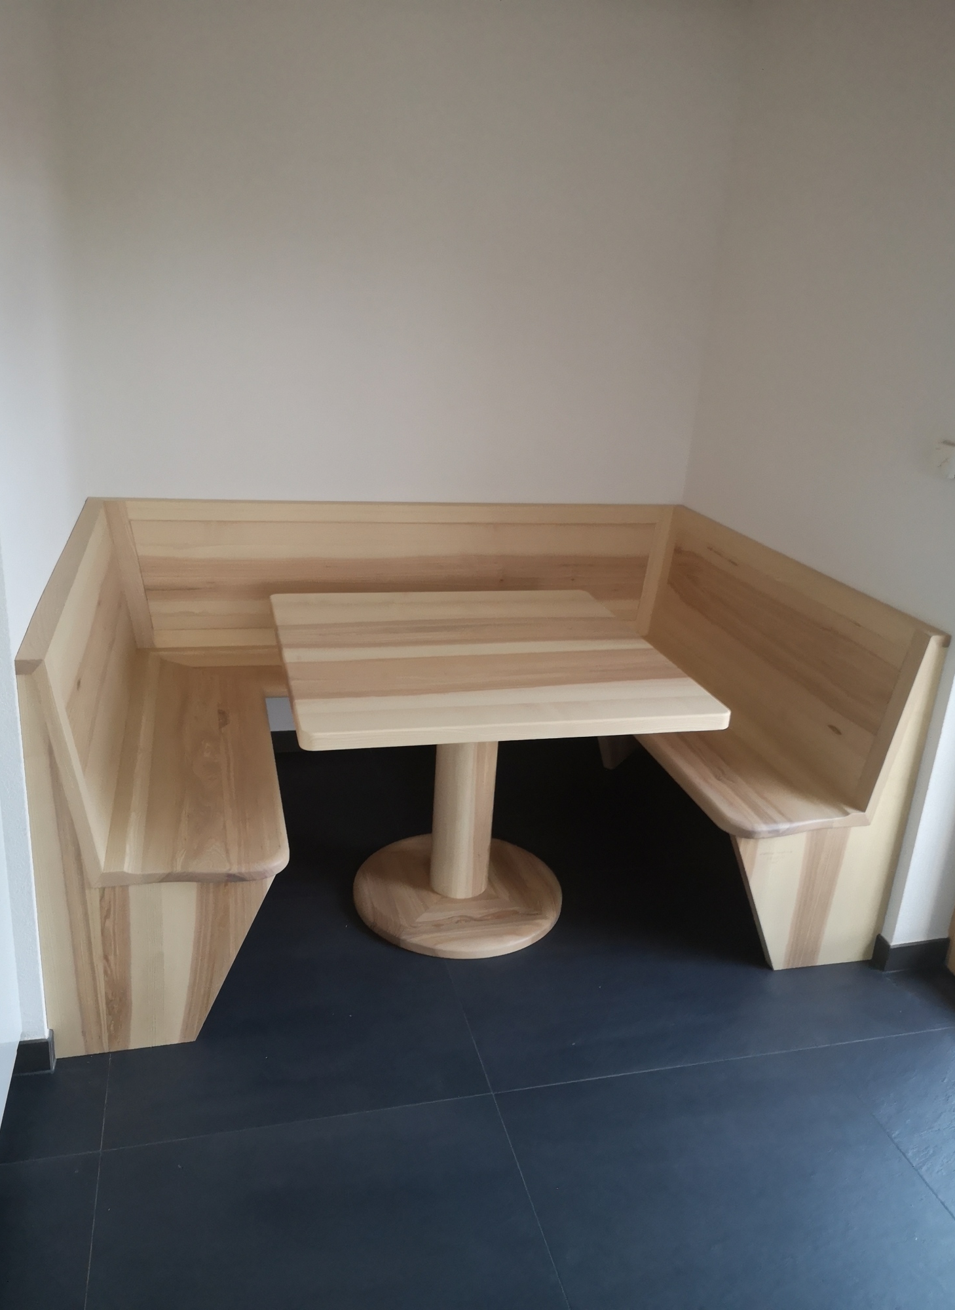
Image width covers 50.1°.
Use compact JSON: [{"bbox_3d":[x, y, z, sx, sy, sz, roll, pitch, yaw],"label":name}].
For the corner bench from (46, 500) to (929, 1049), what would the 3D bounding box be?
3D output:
[{"bbox_3d":[-0.082,0.161,3.000,2.066,0.918,1.494,-2,20,-15],"label":"corner bench"}]

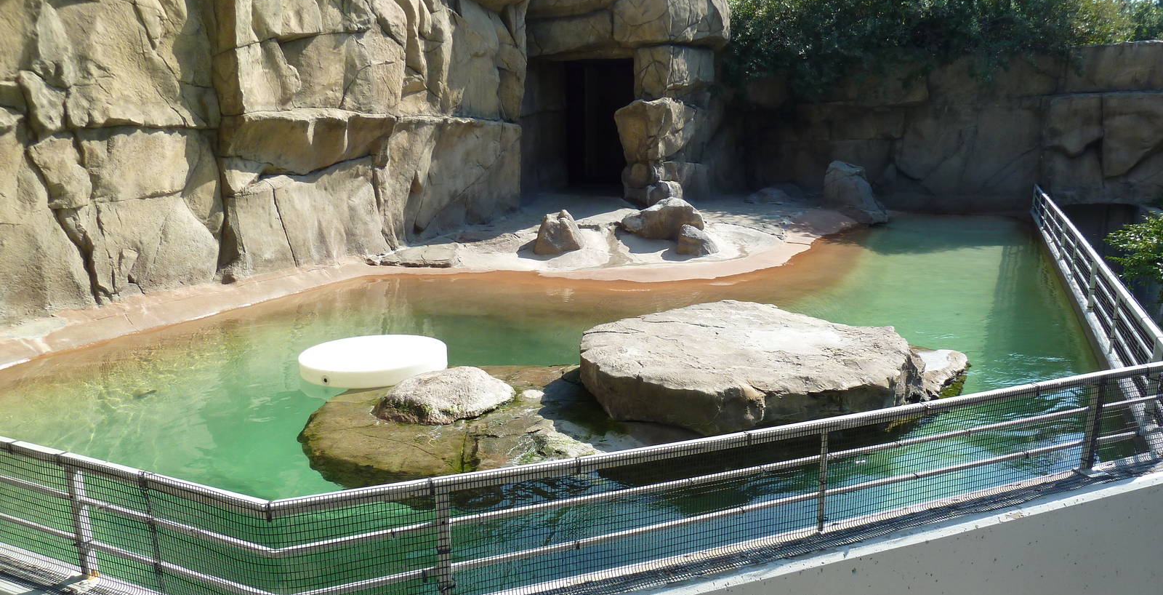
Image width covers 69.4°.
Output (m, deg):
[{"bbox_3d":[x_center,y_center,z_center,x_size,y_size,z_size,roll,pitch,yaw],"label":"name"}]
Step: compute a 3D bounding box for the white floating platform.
[{"bbox_3d":[-1.565,0.473,6.337,1.070,0.135,1.070,-1,12,0],"label":"white floating platform"}]

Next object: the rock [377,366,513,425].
[{"bbox_3d":[-0.845,0.589,5.324,0.900,0.240,0.580,-5,12,-17],"label":"rock"}]

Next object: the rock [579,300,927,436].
[{"bbox_3d":[1.063,0.402,5.491,2.100,0.360,1.950,-1,12,0],"label":"rock"}]

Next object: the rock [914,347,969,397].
[{"bbox_3d":[2.446,0.523,5.719,0.450,0.190,0.550,-5,12,-19],"label":"rock"}]

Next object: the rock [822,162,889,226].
[{"bbox_3d":[4.918,-1.925,15.120,1.080,1.100,0.950,-1,12,0],"label":"rock"}]

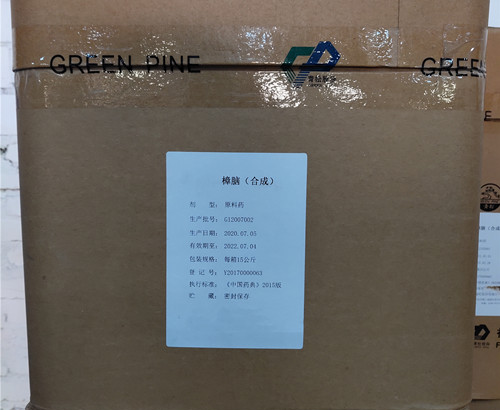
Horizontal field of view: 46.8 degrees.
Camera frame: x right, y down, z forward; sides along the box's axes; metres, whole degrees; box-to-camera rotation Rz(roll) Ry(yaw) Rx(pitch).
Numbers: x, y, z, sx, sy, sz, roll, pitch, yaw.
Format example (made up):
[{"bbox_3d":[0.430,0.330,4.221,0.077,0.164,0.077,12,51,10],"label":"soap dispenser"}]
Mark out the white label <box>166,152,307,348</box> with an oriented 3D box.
[{"bbox_3d":[-0.011,0.036,0.440,0.106,0.150,0.004,1,5,0],"label":"white label"}]

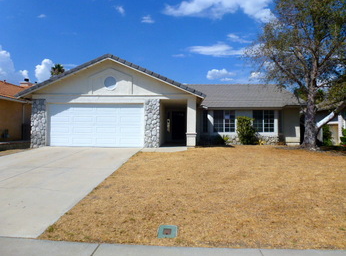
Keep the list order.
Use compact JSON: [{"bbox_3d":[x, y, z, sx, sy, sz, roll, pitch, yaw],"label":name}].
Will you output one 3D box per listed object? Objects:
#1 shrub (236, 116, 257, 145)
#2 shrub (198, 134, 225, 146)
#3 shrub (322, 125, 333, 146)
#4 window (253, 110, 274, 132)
[{"bbox_3d":[4.211,0.166,14.281,1.150,1.640,1.150,0,-1,3],"label":"shrub"},{"bbox_3d":[2.209,0.693,13.986,1.550,0.660,1.000,0,-1,3],"label":"shrub"},{"bbox_3d":[9.745,0.482,15.760,0.630,1.370,0.650,0,-1,3],"label":"shrub"},{"bbox_3d":[5.388,-0.379,14.824,1.270,1.320,0.100,0,-1,3],"label":"window"}]

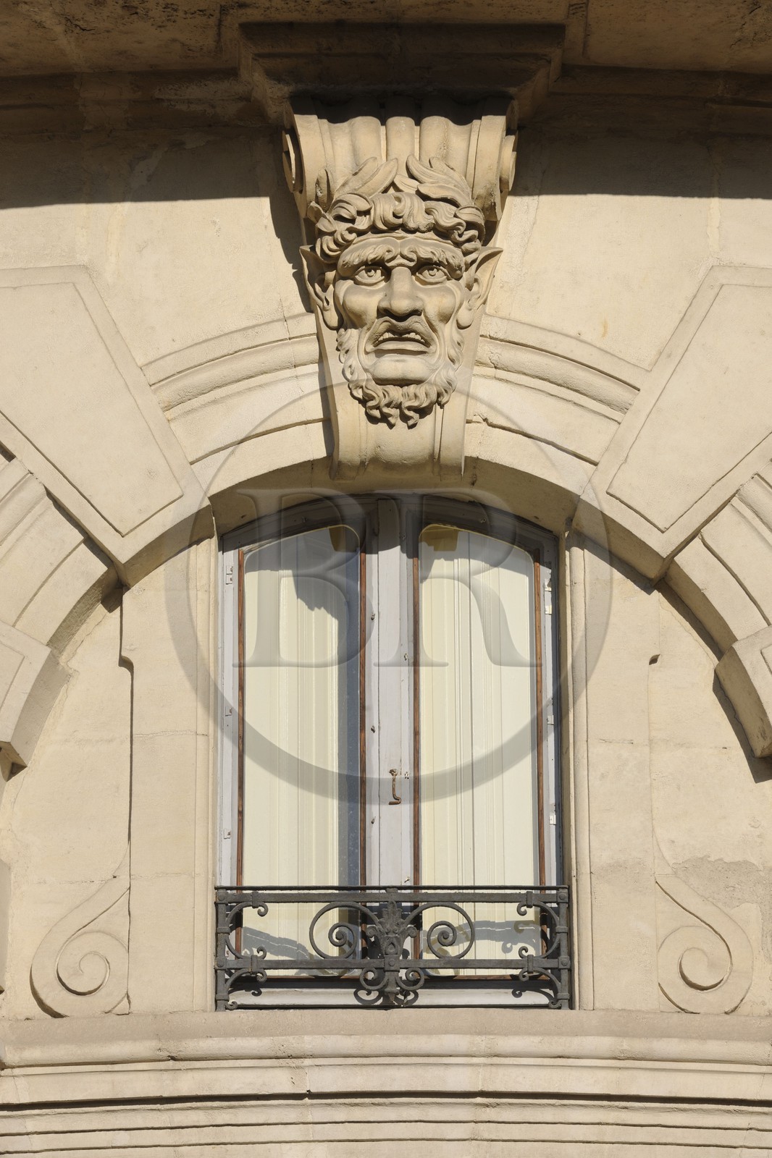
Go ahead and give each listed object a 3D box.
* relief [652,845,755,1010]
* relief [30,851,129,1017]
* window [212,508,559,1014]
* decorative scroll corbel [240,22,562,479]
[{"bbox_3d":[1.057,1.162,16.600,0.305,0.572,0.060,3,-23,-9],"label":"relief"},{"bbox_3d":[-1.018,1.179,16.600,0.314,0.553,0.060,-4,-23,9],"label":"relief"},{"bbox_3d":[0.021,0.527,15.497,1.087,1.723,0.200,0,-22,-2],"label":"window"},{"bbox_3d":[0.038,-1.004,15.502,0.985,1.385,0.480,1,-22,-2],"label":"decorative scroll corbel"}]

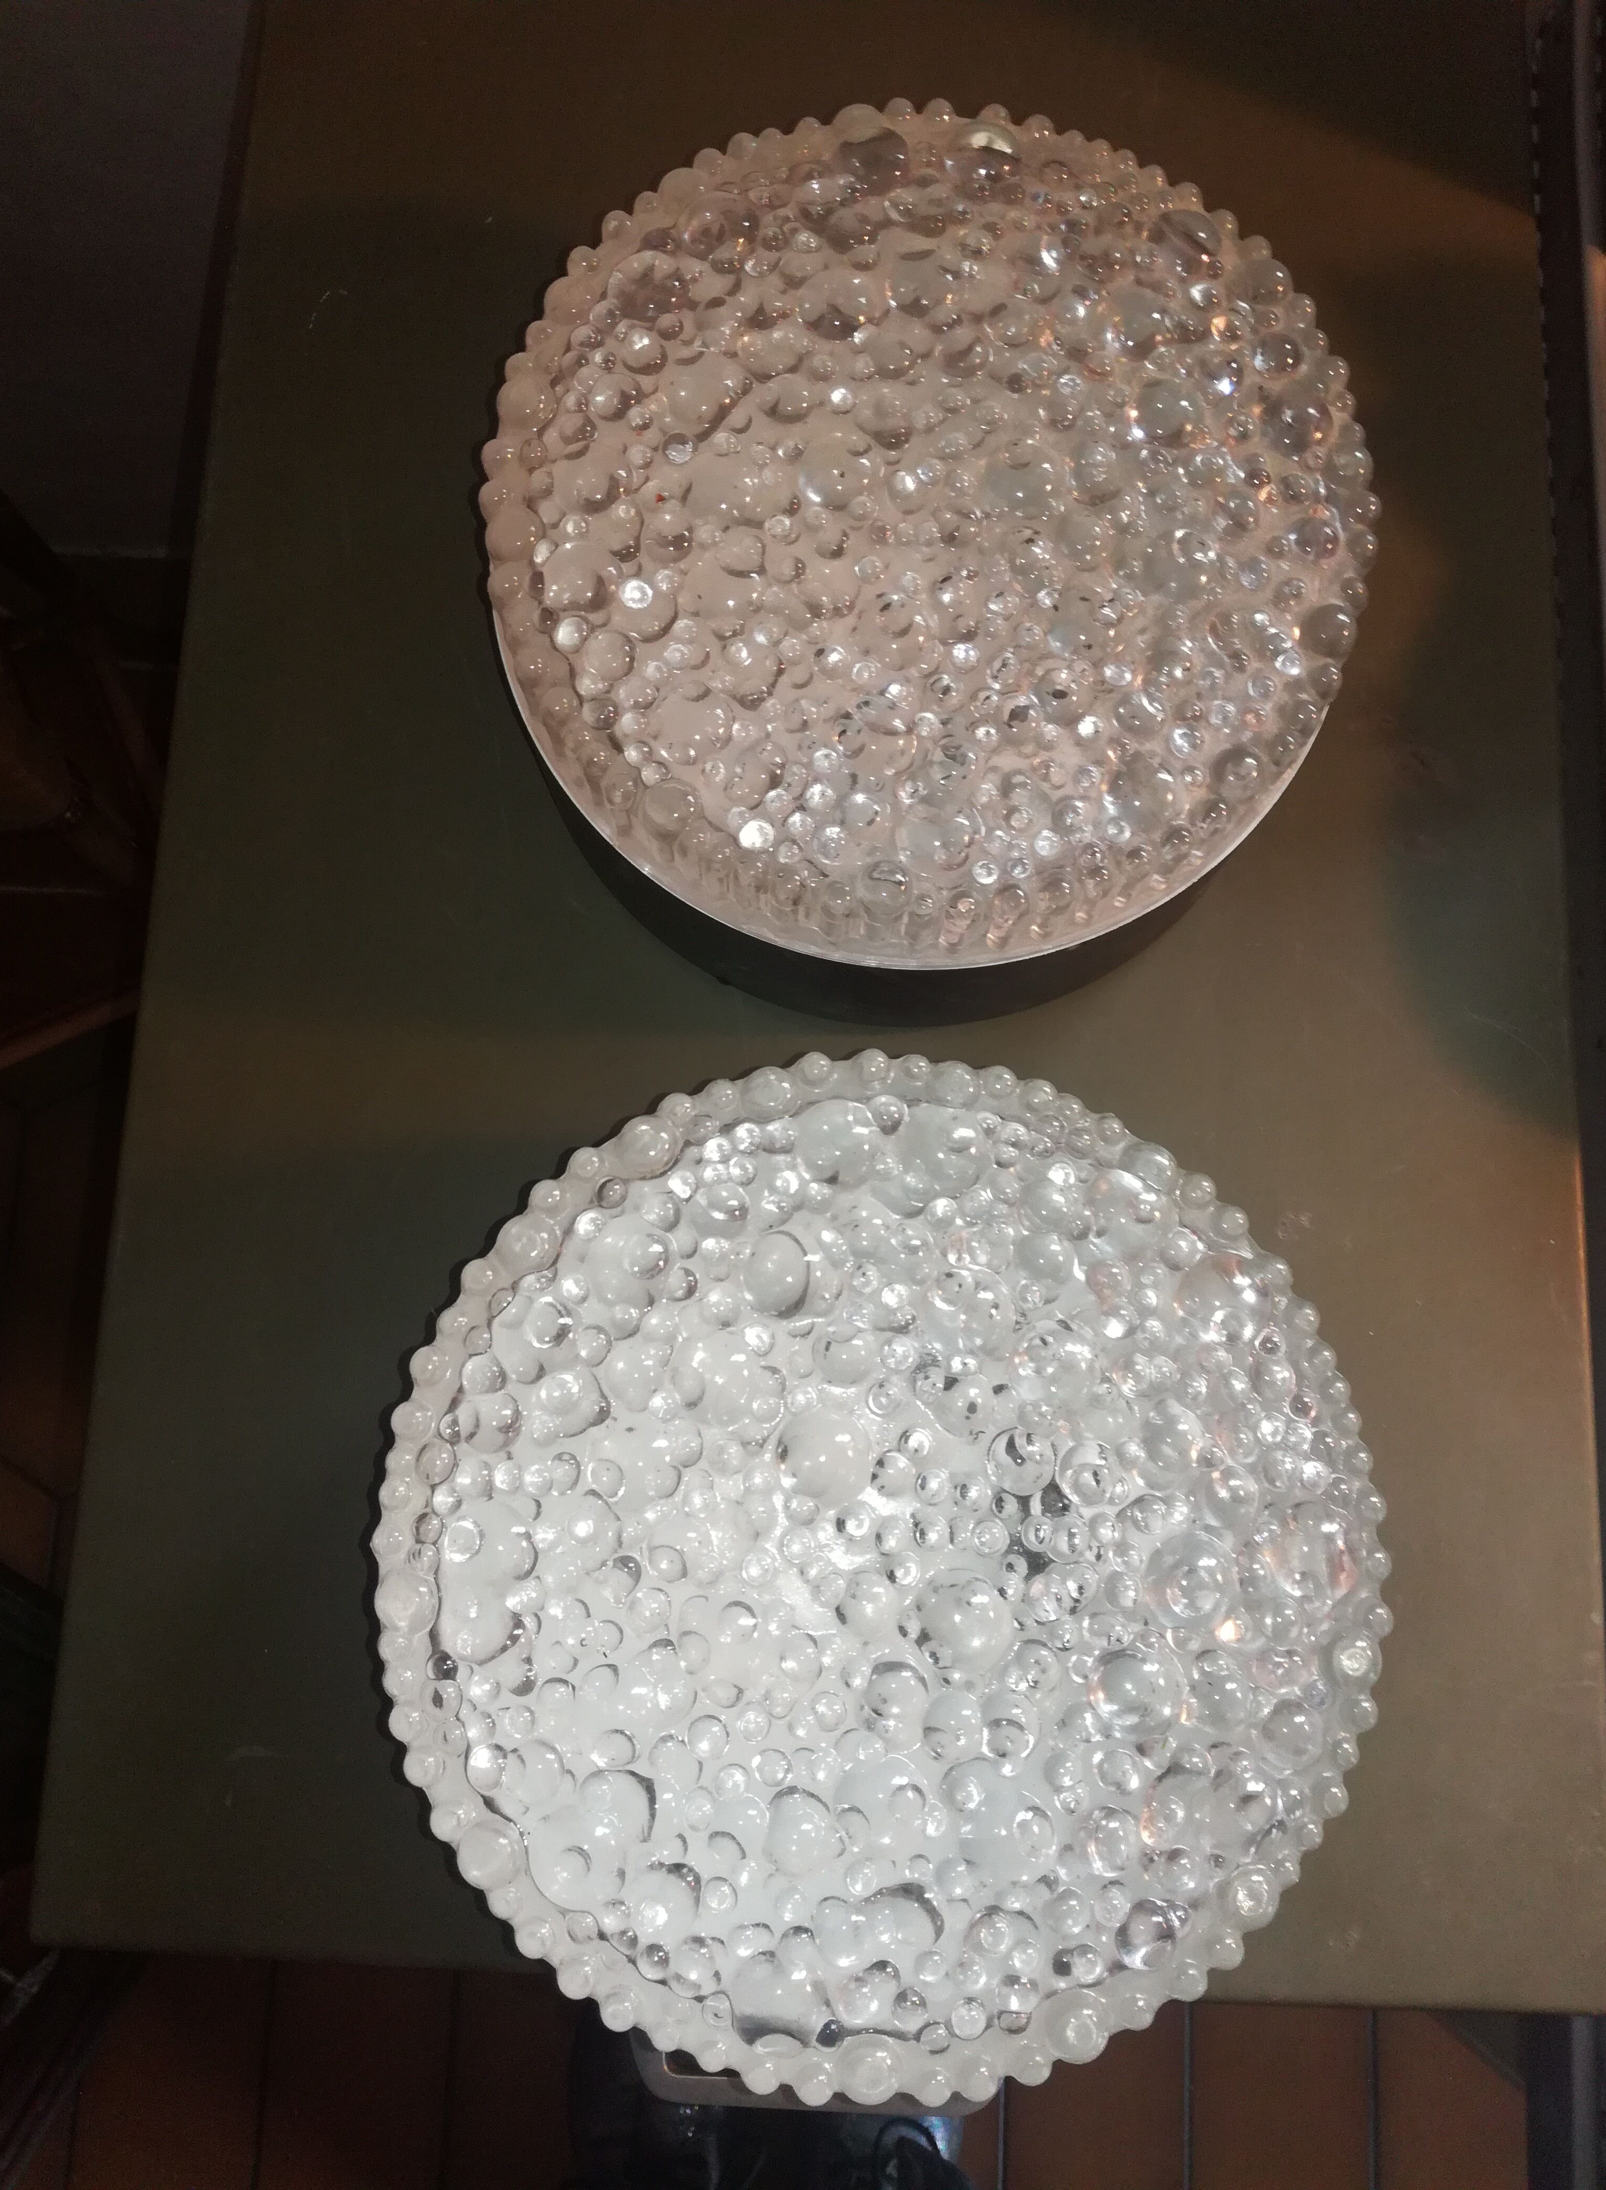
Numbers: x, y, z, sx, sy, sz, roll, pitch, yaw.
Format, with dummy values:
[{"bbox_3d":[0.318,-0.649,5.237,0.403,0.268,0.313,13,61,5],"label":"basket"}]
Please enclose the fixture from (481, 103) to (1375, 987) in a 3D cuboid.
[{"bbox_3d":[0.043,-0.204,0.600,0.314,0.060,0.314,0,79,0],"label":"fixture"}]

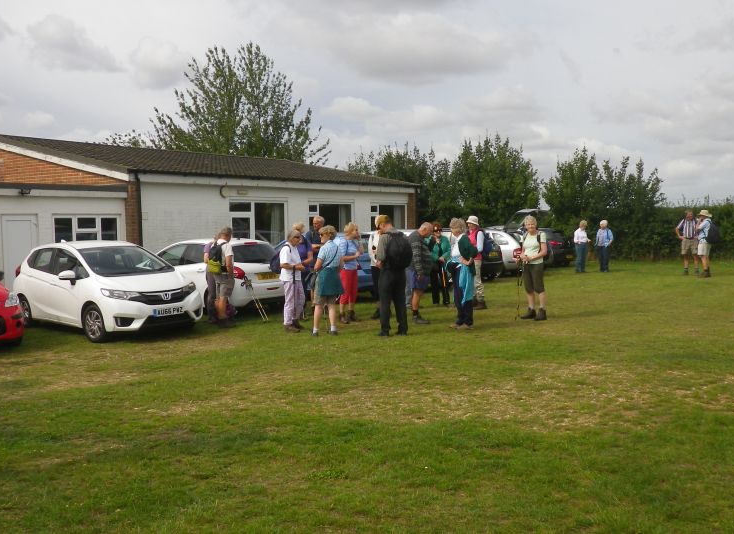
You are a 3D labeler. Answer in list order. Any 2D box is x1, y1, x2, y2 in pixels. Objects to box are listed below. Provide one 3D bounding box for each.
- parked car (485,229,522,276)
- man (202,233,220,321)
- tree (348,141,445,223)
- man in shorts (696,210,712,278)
[{"bbox_3d":[3.368,-0.506,22.267,4.350,1.490,1.780,2,5,42],"label":"parked car"},{"bbox_3d":[-2.781,0.212,12.693,0.500,1.650,0.360,1,4,27],"label":"man"},{"bbox_3d":[1.335,-2.891,30.875,4.300,4.990,4.000,-1,4,0],"label":"tree"},{"bbox_3d":[9.165,-0.622,19.145,0.450,1.800,0.500,0,4,22],"label":"man in shorts"}]

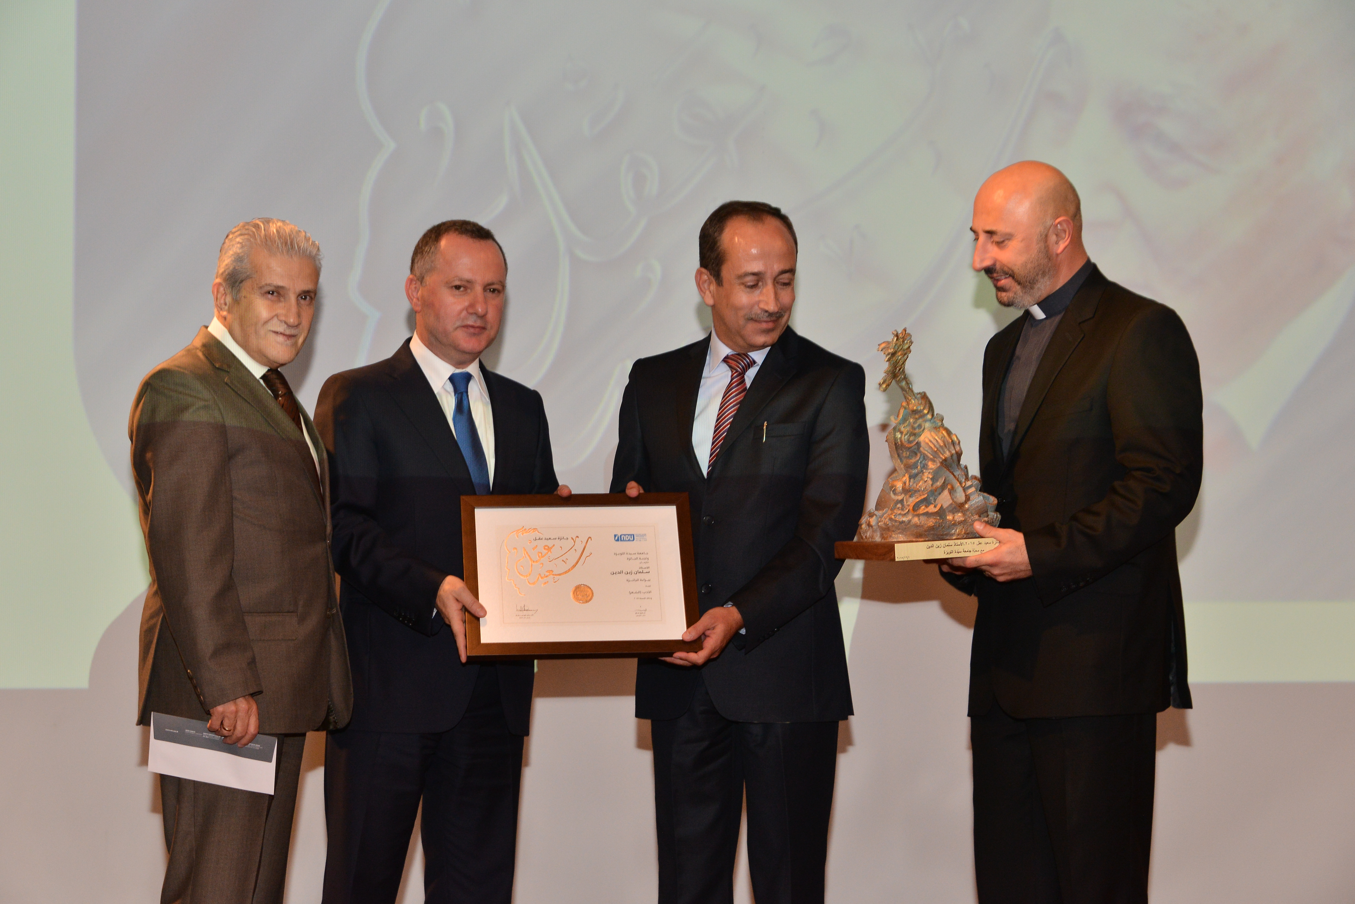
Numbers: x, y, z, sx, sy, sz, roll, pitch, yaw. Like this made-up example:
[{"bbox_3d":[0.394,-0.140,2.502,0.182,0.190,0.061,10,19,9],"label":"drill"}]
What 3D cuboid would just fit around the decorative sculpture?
[{"bbox_3d":[0.435,-0.030,5.150,0.215,0.372,0.165,-2,0,-28],"label":"decorative sculpture"}]

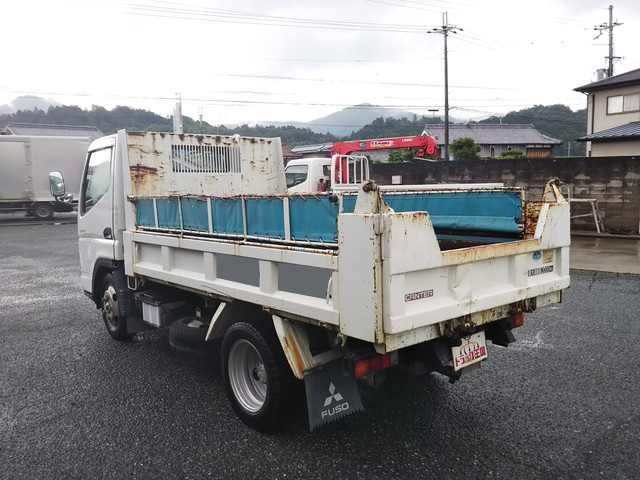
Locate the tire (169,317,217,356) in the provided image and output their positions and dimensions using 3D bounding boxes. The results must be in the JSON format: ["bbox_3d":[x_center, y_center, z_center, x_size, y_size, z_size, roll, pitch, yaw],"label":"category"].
[{"bbox_3d":[-0.935,0.814,4.715,0.670,0.200,0.670,-1,5,0],"label":"tire"}]

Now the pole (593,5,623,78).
[{"bbox_3d":[17.108,-7.705,32.500,2.000,12.200,1.000,2,6,33],"label":"pole"}]

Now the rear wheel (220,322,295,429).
[{"bbox_3d":[-0.370,0.845,3.537,0.240,0.675,0.675,-5,6,-40],"label":"rear wheel"}]

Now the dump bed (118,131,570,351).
[{"bbox_3d":[-0.063,-0.280,4.226,1.729,1.291,3.208,-5,6,-40],"label":"dump bed"}]

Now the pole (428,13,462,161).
[{"bbox_3d":[7.815,-7.815,34.000,2.100,12.400,1.600,0,5,21],"label":"pole"}]

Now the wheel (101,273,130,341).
[{"bbox_3d":[-1.994,0.694,5.603,0.210,0.675,0.675,-5,6,-40],"label":"wheel"}]

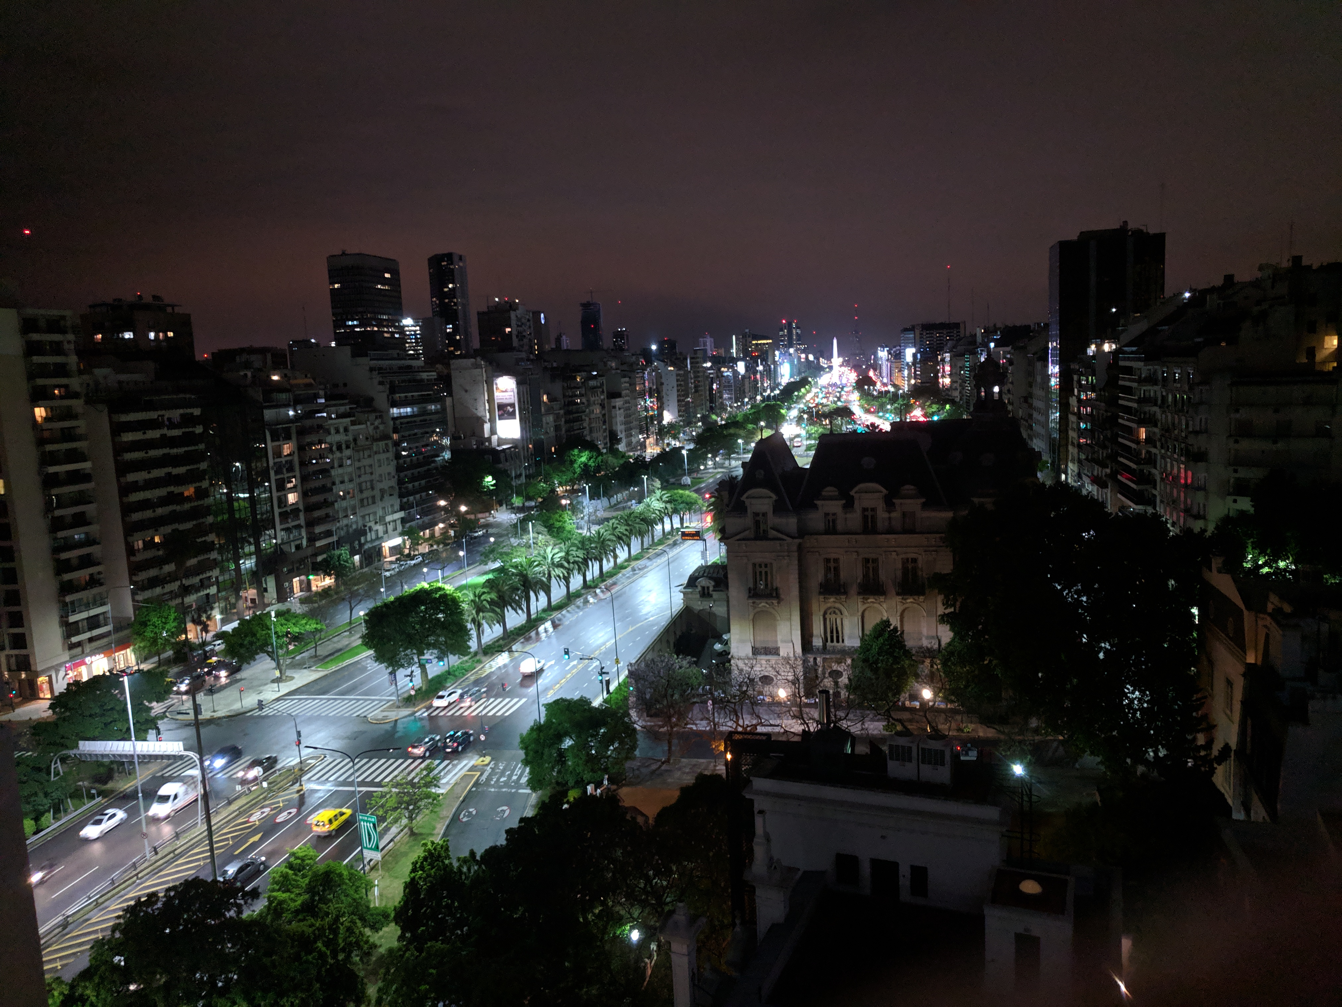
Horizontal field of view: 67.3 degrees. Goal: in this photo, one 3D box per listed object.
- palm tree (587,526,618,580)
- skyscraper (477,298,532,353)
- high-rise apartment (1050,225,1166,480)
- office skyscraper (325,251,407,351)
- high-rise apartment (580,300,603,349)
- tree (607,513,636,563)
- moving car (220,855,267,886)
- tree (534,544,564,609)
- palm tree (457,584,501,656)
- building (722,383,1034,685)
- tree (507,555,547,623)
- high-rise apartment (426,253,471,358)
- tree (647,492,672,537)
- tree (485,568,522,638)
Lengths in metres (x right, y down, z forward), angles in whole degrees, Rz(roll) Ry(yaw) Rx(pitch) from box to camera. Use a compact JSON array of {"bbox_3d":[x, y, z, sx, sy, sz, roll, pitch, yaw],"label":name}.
[{"bbox_3d":[-13.279,9.300,190.337,6.000,9.910,6.000,-1,8,14],"label":"palm tree"},{"bbox_3d":[-77.732,-61.906,490.026,18.000,67.280,27.000,-1,8,14],"label":"skyscraper"},{"bbox_3d":[92.934,-27.019,216.304,20.500,62.000,14.500,-1,8,12],"label":"high-rise apartment"},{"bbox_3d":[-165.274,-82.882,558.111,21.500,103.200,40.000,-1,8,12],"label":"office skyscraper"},{"bbox_3d":[-83.384,-166.868,1104.561,20.000,104.600,18.000,-1,8,14],"label":"high-rise apartment"},{"bbox_3d":[-8.706,6.733,200.517,5.800,9.850,5.800,-1,8,16],"label":"tree"},{"bbox_3d":[-33.579,28.657,79.031,1.780,1.460,4.300,-1,8,13],"label":"moving car"},{"bbox_3d":[-20.416,12.345,167.536,5.700,10.780,5.700,-1,8,14],"label":"tree"},{"bbox_3d":[-26.387,15.872,137.896,5.900,9.860,5.900,-1,8,16],"label":"palm tree"},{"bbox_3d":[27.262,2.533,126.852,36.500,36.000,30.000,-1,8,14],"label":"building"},{"bbox_3d":[-22.724,13.714,159.095,6.400,10.580,6.400,-1,8,14],"label":"tree"},{"bbox_3d":[-171.073,-132.269,801.990,25.000,128.780,25.000,-1,8,14],"label":"high-rise apartment"},{"bbox_3d":[-1.903,2.602,226.750,5.600,10.510,5.600,-1,8,16],"label":"tree"},{"bbox_3d":[-25.216,15.046,151.555,6.000,10.240,6.000,-1,8,14],"label":"tree"}]

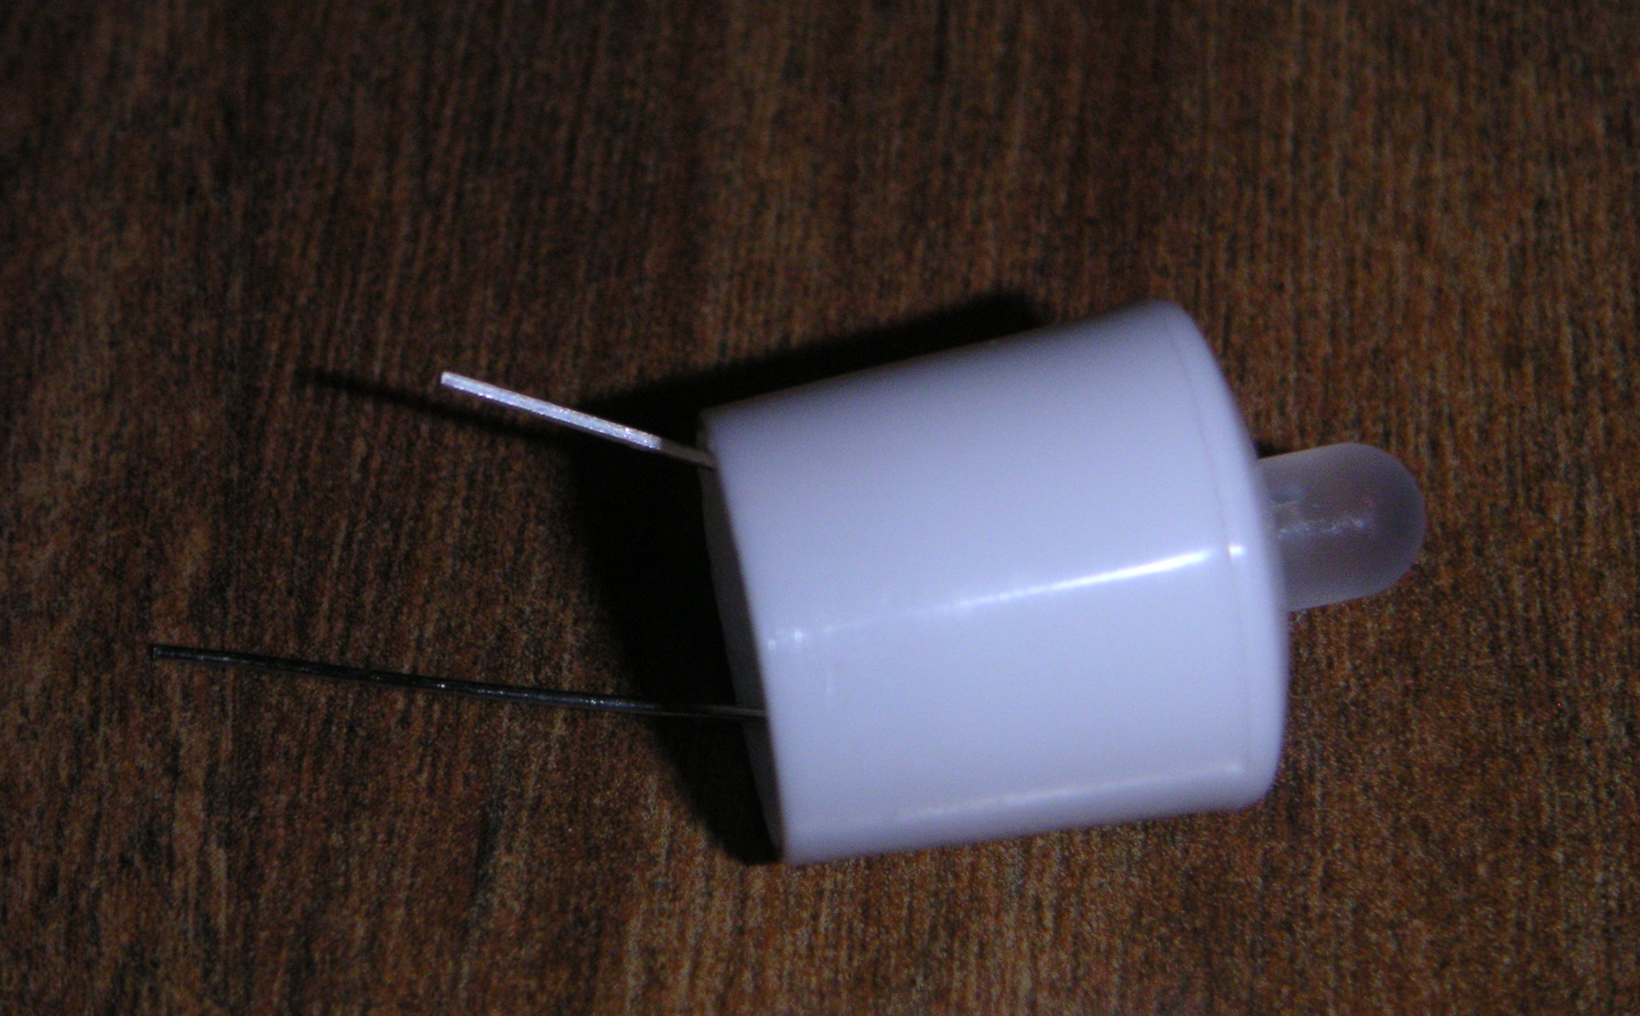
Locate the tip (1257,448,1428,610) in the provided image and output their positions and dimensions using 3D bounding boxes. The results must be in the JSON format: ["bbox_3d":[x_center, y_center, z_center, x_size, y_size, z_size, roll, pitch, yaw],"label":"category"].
[{"bbox_3d":[0.017,0.001,0.171,0.006,0.005,0.005,-11,59,-4],"label":"tip"}]

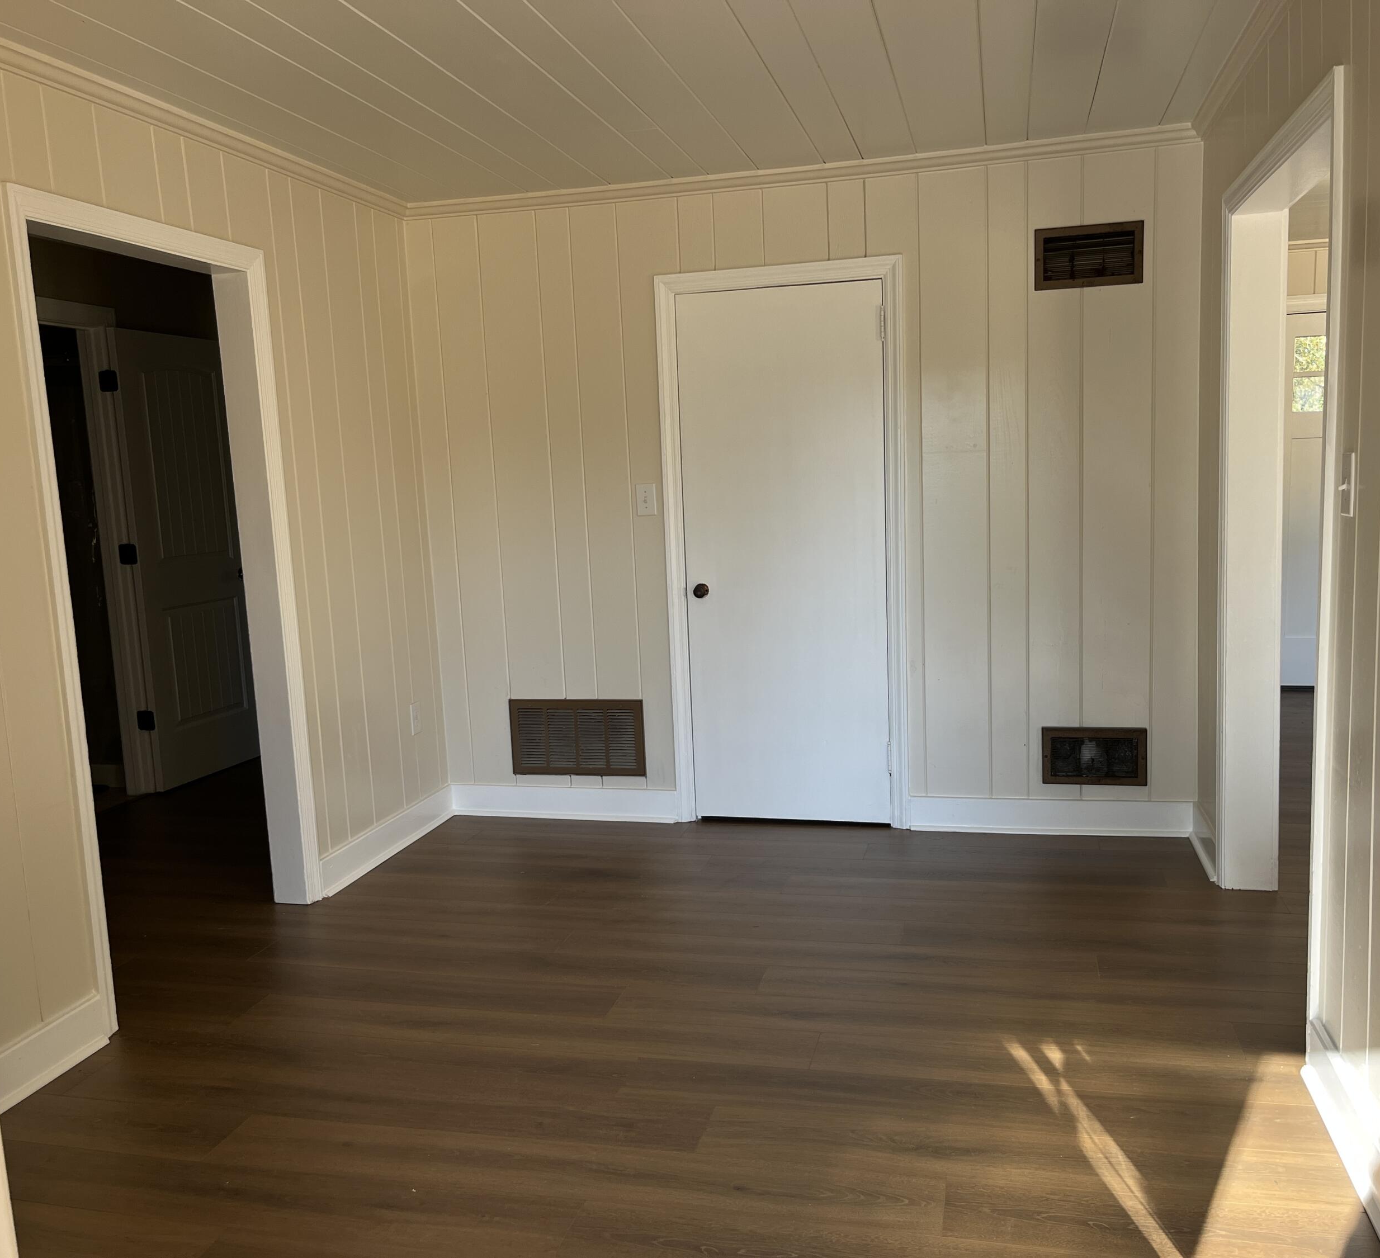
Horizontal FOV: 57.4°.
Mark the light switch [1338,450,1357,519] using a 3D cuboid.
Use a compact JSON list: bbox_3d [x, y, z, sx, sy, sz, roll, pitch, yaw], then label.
[{"bbox_3d":[1.257,-0.276,2.416,0.014,0.118,0.071,0,8,15],"label":"light switch"}]

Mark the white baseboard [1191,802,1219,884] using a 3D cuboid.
[{"bbox_3d":[1.711,0.706,4.212,0.027,0.134,0.459,0,8,15],"label":"white baseboard"}]

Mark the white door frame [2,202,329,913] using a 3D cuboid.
[{"bbox_3d":[-1.468,-0.065,3.584,0.155,2.105,1.046,0,8,15],"label":"white door frame"}]

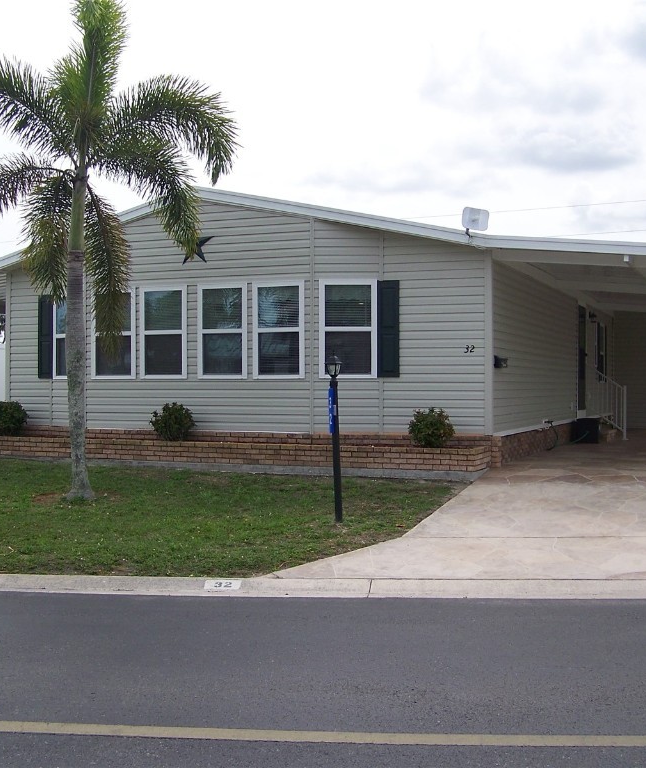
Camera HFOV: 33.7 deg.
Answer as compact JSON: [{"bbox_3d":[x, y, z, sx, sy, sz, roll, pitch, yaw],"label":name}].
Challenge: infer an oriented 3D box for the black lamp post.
[{"bbox_3d":[0.131,0.540,10.750,0.180,1.730,0.180,-2,0,0],"label":"black lamp post"}]

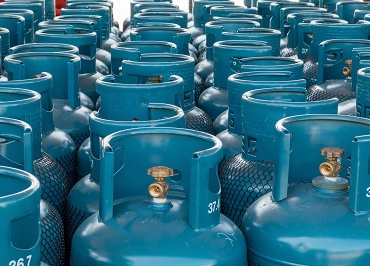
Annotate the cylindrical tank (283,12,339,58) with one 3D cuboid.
[{"bbox_3d":[0.622,0.040,4.713,0.370,1.250,0.370,0,13,0],"label":"cylindrical tank"}]

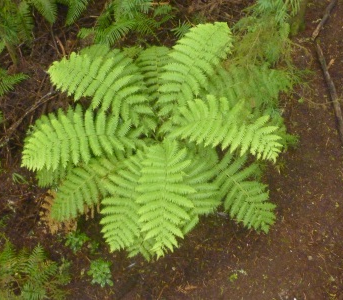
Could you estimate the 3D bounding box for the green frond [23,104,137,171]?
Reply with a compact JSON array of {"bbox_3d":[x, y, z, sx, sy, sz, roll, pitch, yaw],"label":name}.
[{"bbox_3d":[-0.683,-0.094,3.590,0.880,0.270,0.370,-10,61,-4],"label":"green frond"}]

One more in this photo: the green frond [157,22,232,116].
[{"bbox_3d":[0.254,-0.836,4.800,0.539,0.220,1.165,20,61,11],"label":"green frond"}]

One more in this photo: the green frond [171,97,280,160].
[{"bbox_3d":[0.390,-0.141,3.583,0.880,0.270,0.360,11,62,7],"label":"green frond"}]

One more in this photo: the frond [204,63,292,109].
[{"bbox_3d":[0.879,-0.693,5.302,1.098,0.250,0.481,-6,59,-16],"label":"frond"}]

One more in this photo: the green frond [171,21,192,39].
[{"bbox_3d":[0.148,-1.773,6.891,0.268,0.120,0.263,-5,70,-3],"label":"green frond"}]

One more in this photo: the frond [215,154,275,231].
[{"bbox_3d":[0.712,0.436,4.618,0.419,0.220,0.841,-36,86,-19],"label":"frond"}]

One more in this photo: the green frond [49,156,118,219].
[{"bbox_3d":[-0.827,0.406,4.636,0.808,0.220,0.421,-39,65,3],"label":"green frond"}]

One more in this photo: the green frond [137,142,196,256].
[{"bbox_3d":[-0.053,0.435,4.158,0.503,0.250,1.031,2,70,1],"label":"green frond"}]

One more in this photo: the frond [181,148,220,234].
[{"bbox_3d":[0.095,0.284,3.495,0.380,0.270,0.688,-10,61,-4],"label":"frond"}]

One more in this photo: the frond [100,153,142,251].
[{"bbox_3d":[-0.300,0.353,3.366,0.340,0.270,0.746,11,62,8],"label":"frond"}]

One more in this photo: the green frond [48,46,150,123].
[{"bbox_3d":[-0.598,-0.505,3.813,0.945,0.270,0.380,27,65,15],"label":"green frond"}]

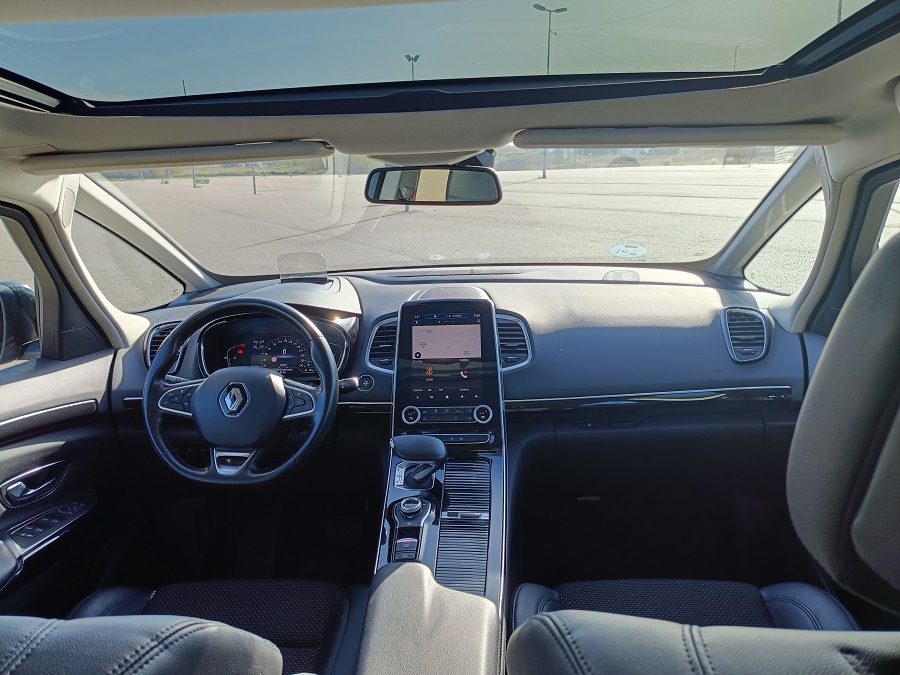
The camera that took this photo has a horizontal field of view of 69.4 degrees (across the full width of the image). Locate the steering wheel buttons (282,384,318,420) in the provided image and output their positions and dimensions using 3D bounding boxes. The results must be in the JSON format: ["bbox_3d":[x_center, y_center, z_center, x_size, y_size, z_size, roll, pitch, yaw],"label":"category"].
[{"bbox_3d":[-0.282,0.123,1.226,0.066,0.066,0.025,0,-9,3],"label":"steering wheel buttons"}]

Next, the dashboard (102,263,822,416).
[{"bbox_3d":[0.012,-0.016,1.541,1.420,0.260,0.570,0,15,3],"label":"dashboard"}]

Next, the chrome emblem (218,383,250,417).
[{"bbox_3d":[-0.402,0.116,1.213,0.058,0.064,0.015,0,-9,3],"label":"chrome emblem"}]

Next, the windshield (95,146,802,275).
[{"bbox_3d":[-0.014,-0.247,1.412,1.320,0.100,0.760,0,-8,3],"label":"windshield"}]

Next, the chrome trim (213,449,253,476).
[{"bbox_3d":[-0.405,0.233,1.210,0.074,0.050,0.020,0,-9,3],"label":"chrome trim"}]

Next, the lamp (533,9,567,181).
[{"bbox_3d":[7.048,-17.409,46.578,2.287,11.613,0.450,1,15,8],"label":"lamp"}]

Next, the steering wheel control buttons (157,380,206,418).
[{"bbox_3d":[-0.514,0.116,1.240,0.086,0.072,0.028,0,-9,3],"label":"steering wheel control buttons"}]

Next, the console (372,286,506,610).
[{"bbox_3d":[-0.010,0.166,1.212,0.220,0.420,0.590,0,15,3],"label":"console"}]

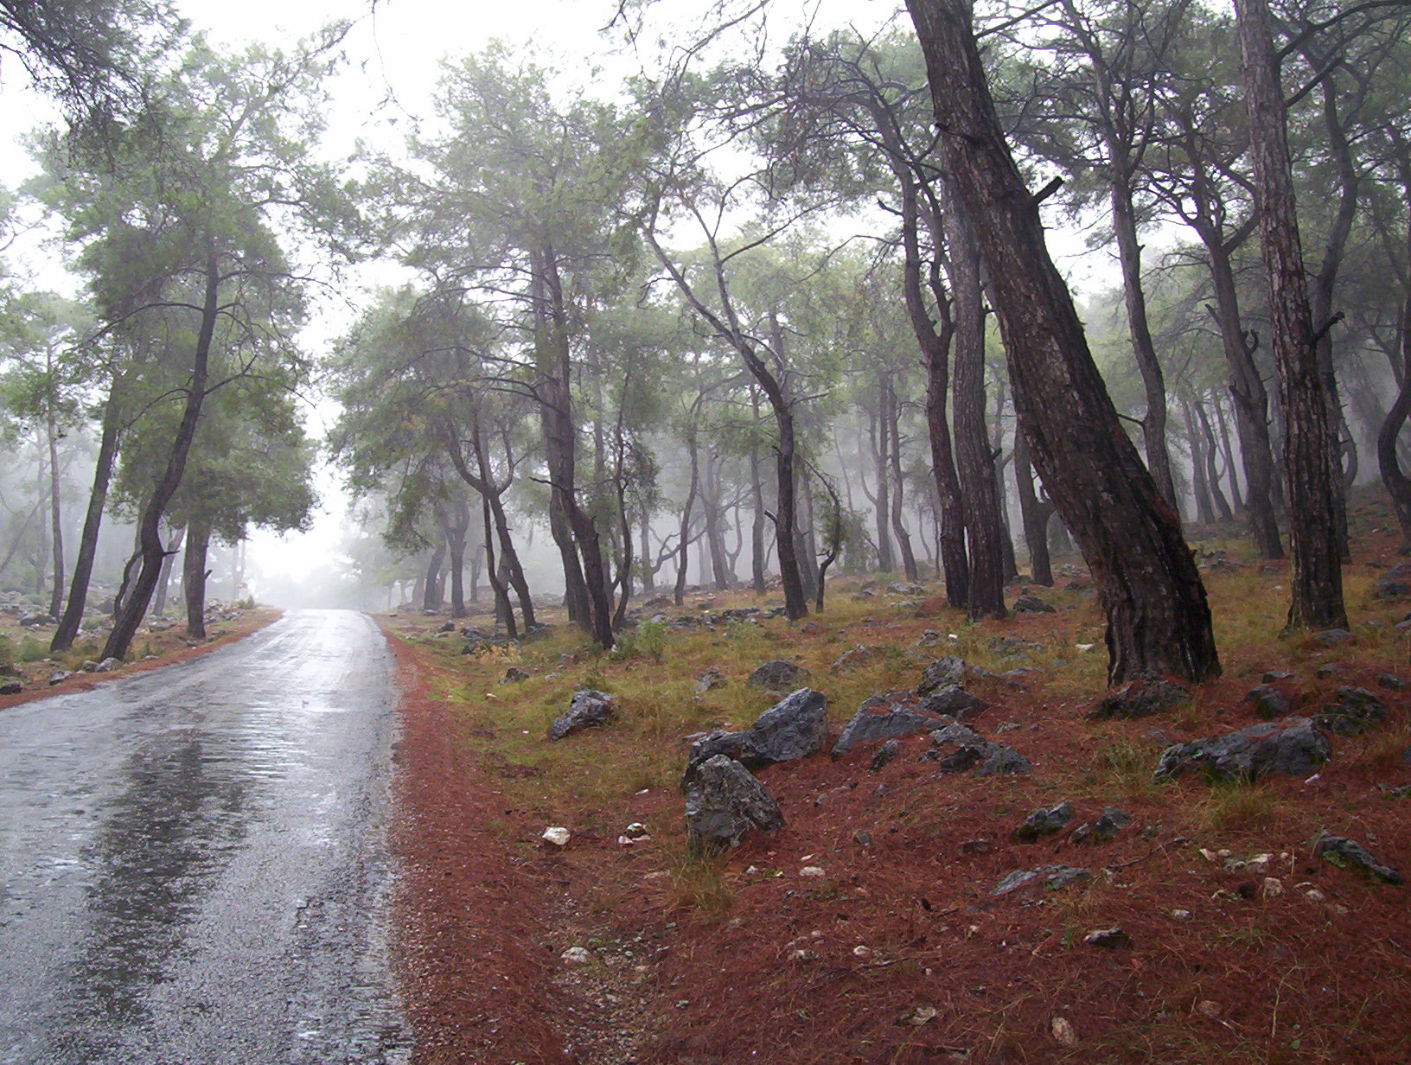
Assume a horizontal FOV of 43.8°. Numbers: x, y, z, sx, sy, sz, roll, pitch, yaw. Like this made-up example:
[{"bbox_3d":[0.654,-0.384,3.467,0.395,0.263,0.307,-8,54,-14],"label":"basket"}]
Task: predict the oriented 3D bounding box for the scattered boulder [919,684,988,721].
[{"bbox_3d":[1.539,1.054,10.900,0.422,0.226,0.360,0,-2,0],"label":"scattered boulder"}]

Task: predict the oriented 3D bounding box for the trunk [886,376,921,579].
[{"bbox_3d":[4.730,-1.266,42.000,0.843,4.878,0.500,0,-2,0],"label":"trunk"}]

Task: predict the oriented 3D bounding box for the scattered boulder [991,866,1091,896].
[{"bbox_3d":[1.280,1.329,6.700,0.375,0.087,0.240,0,-2,0],"label":"scattered boulder"}]

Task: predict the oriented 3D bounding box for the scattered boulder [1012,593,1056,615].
[{"bbox_3d":[3.608,0.781,19.300,0.470,0.236,0.400,0,-2,0],"label":"scattered boulder"}]

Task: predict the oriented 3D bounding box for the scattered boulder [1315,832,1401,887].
[{"bbox_3d":[2.336,1.173,6.300,0.320,0.170,0.220,0,-2,0],"label":"scattered boulder"}]

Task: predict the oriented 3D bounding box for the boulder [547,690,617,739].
[{"bbox_3d":[-1.129,1.662,16.000,0.622,0.400,0.500,0,-2,0],"label":"boulder"}]

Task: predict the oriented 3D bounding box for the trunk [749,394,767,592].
[{"bbox_3d":[1.401,-1.092,47.000,0.472,5.517,0.420,0,-2,0],"label":"trunk"}]

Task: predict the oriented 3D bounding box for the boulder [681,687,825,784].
[{"bbox_3d":[0.325,1.324,11.400,0.916,0.583,0.650,0,-2,0],"label":"boulder"}]

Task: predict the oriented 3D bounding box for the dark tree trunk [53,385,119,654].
[{"bbox_3d":[-13.009,-0.378,37.000,0.500,5.730,0.470,10,-2,0],"label":"dark tree trunk"}]

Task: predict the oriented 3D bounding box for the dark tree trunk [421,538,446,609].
[{"bbox_3d":[-8.987,1.402,58.000,0.837,2.403,0.700,0,-2,0],"label":"dark tree trunk"}]

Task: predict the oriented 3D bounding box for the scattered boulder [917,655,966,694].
[{"bbox_3d":[1.776,1.069,13.200,0.362,0.294,0.350,0,-2,0],"label":"scattered boulder"}]

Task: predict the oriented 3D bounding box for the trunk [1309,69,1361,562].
[{"bbox_3d":[7.888,-2.733,22.000,0.560,6.170,0.450,0,-2,0],"label":"trunk"}]

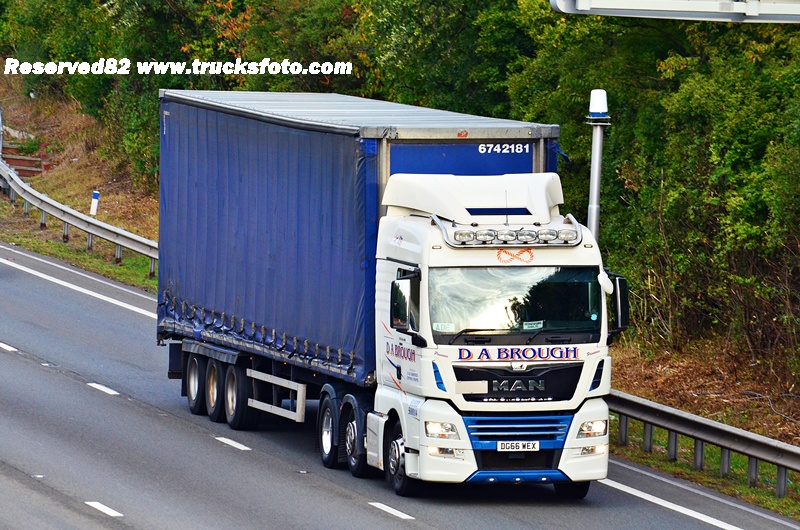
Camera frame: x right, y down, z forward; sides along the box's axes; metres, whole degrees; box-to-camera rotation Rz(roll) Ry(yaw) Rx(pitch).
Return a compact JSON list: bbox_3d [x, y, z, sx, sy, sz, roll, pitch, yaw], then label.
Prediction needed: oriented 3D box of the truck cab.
[{"bbox_3d":[1.171,0.890,80.929,2.720,3.900,2.720,0,3,-13],"label":"truck cab"}]

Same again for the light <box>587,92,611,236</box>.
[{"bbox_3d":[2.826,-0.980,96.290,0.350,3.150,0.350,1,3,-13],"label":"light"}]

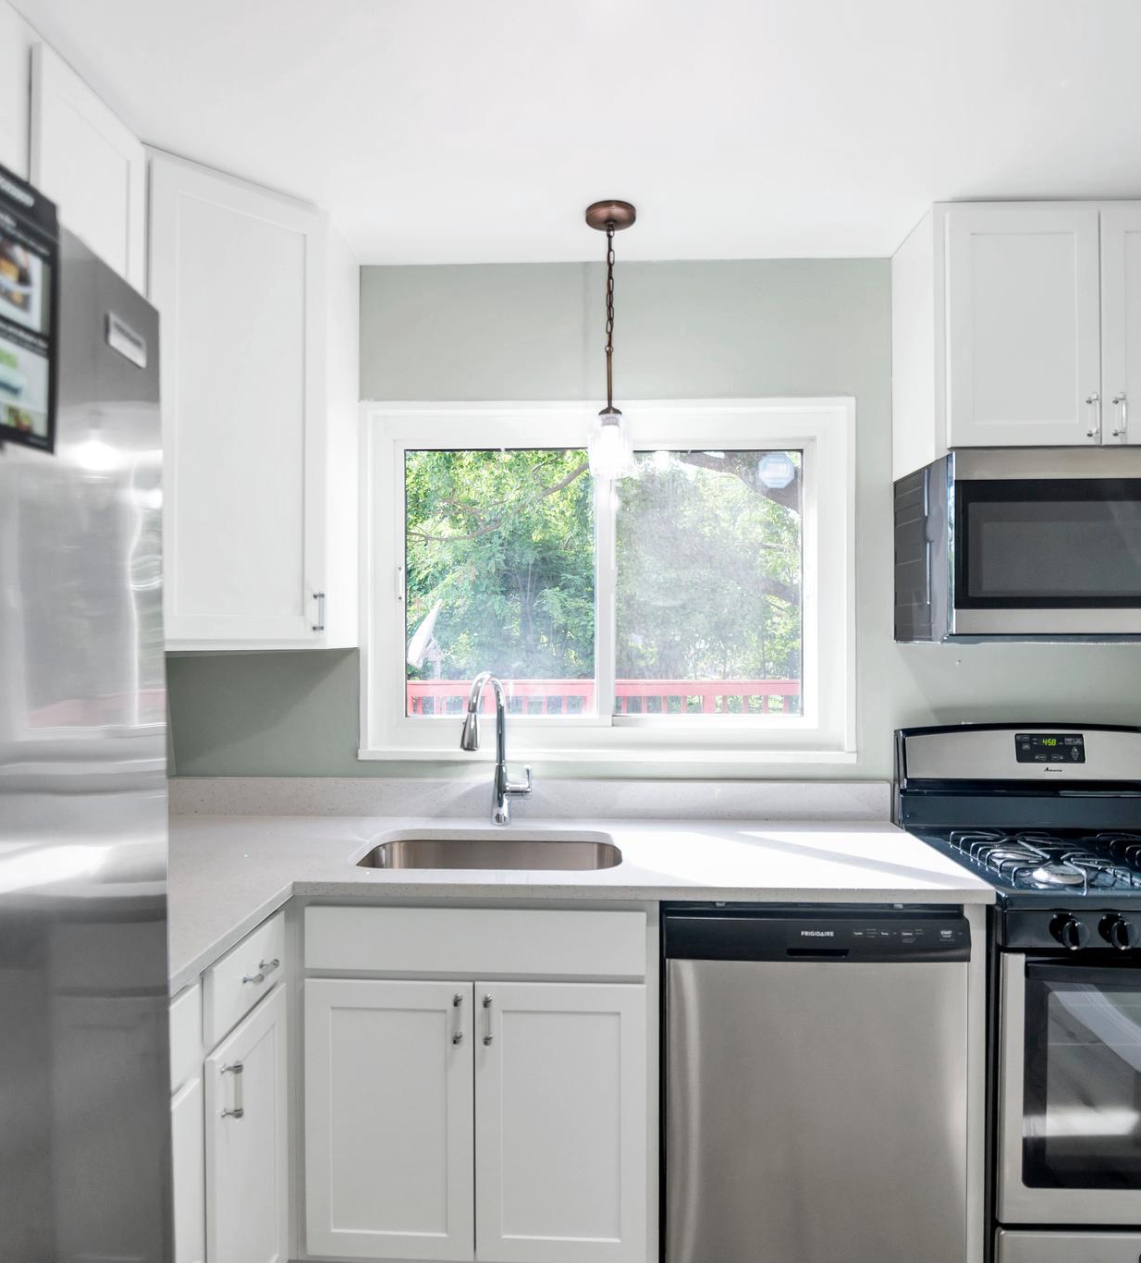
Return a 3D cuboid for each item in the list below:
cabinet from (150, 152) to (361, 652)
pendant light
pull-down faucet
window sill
[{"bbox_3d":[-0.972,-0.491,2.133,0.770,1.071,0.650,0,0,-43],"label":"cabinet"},{"bbox_3d":[0.100,-0.697,2.068,0.125,0.658,0.125,0,0,2],"label":"pendant light"},{"bbox_3d":[-0.195,0.310,2.167,0.110,0.413,0.262,0,0,18],"label":"pull-down faucet"},{"bbox_3d":[0.097,0.344,2.355,1.364,0.030,0.105,0,0,2],"label":"window sill"}]

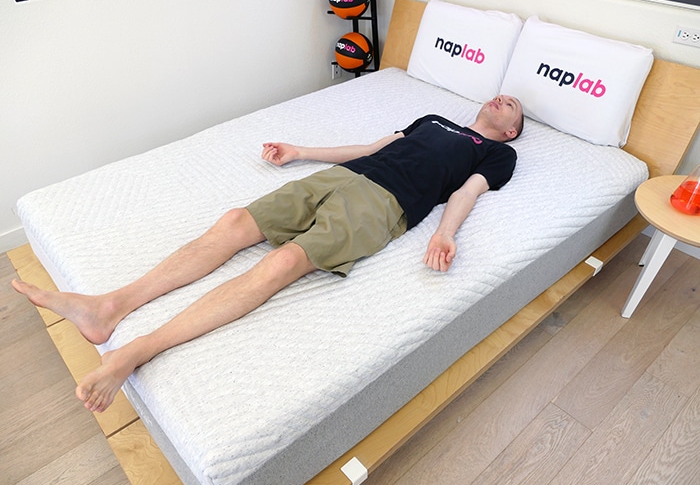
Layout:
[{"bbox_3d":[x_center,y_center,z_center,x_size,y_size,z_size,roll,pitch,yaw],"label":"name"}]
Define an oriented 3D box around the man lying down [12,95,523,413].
[{"bbox_3d":[-0.035,-0.193,1.670,1.900,0.245,0.940,-29,46,-31],"label":"man lying down"}]

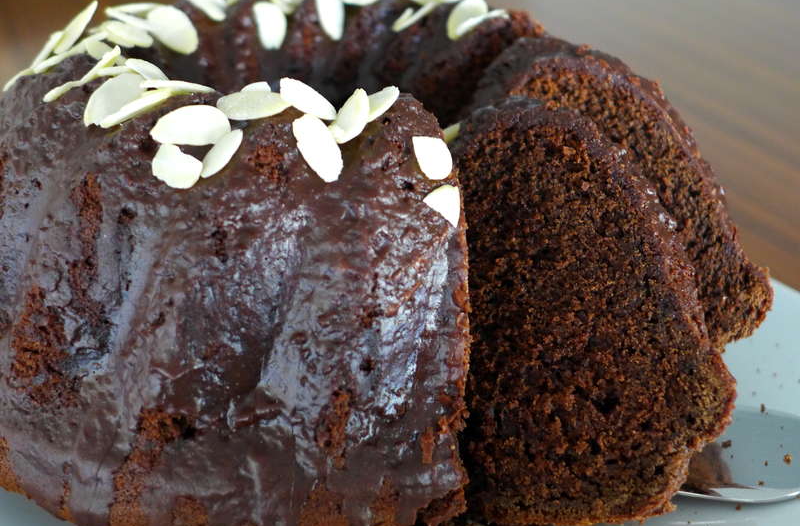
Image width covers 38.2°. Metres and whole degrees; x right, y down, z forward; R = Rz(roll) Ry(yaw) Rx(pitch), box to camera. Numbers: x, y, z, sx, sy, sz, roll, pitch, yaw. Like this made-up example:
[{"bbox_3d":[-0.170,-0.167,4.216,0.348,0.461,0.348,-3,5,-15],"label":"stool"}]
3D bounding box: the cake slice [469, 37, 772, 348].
[{"bbox_3d":[0.056,-0.014,0.318,0.087,0.095,0.040,-6,23,-15],"label":"cake slice"}]

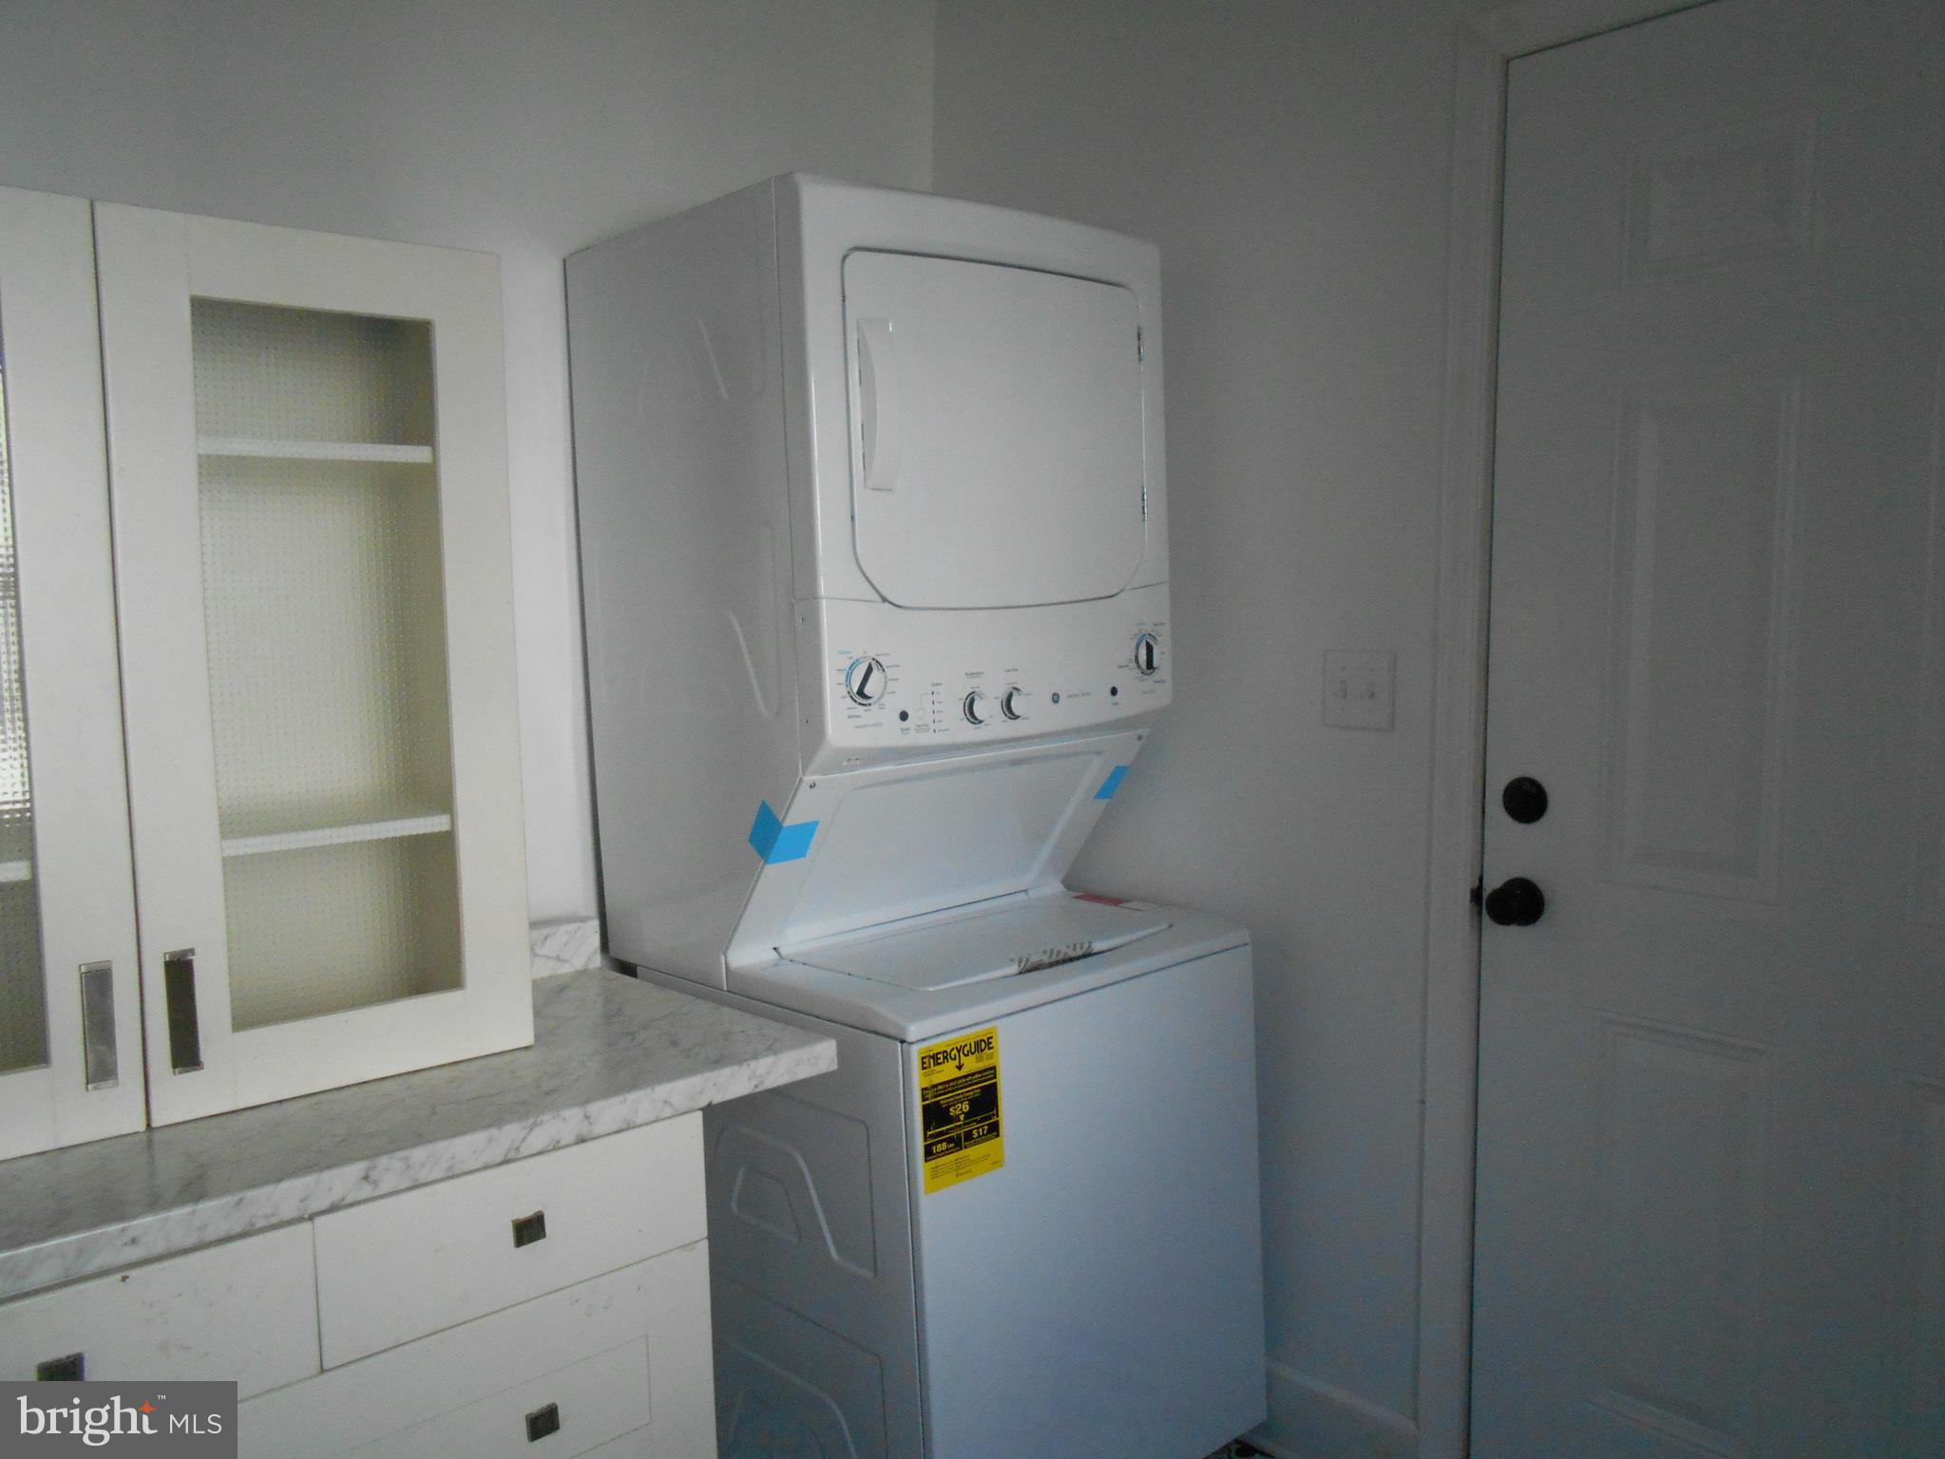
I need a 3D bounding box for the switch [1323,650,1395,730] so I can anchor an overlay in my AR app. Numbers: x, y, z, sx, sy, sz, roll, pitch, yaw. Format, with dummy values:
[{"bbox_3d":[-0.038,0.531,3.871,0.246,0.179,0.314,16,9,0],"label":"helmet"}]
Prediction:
[{"bbox_3d":[0.571,-0.058,2.158,0.015,0.115,0.117,-6,8,-42],"label":"switch"}]

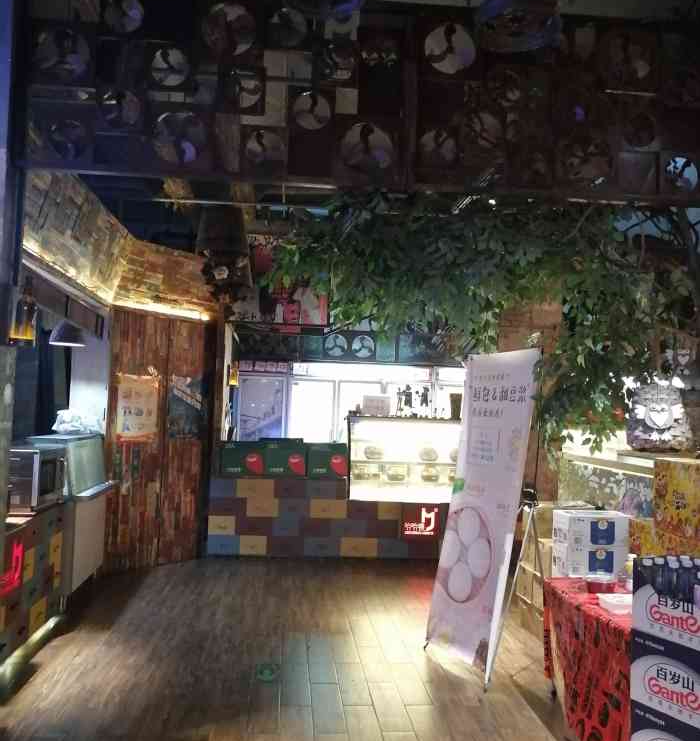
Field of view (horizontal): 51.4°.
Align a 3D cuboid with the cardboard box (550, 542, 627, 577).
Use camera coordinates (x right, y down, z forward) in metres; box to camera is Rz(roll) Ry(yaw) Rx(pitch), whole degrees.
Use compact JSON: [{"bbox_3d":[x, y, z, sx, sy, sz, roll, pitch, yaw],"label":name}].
[{"bbox_3d":[1.269,0.997,3.860,0.300,0.155,0.230,2,-3,-2],"label":"cardboard box"}]

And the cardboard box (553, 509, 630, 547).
[{"bbox_3d":[1.268,0.829,3.809,0.328,0.153,0.196,2,-4,-3],"label":"cardboard box"}]

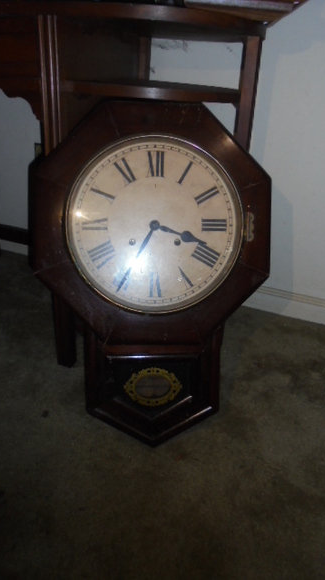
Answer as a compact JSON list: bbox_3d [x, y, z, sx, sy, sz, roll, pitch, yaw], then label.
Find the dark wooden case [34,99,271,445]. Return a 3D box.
[{"bbox_3d":[-0.016,-0.018,0.824,0.425,0.632,0.115,0,4,-4],"label":"dark wooden case"}]

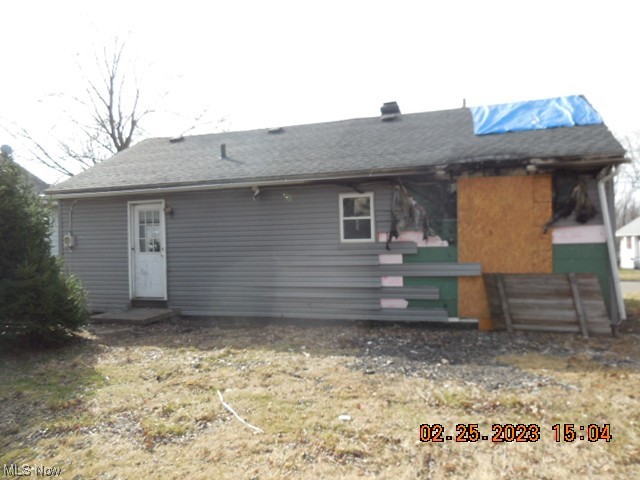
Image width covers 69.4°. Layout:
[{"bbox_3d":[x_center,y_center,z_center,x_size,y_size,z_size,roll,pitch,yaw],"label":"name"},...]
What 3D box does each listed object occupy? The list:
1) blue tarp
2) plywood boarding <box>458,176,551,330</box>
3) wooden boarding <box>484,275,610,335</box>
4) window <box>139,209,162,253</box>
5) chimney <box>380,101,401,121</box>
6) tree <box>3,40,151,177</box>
[{"bbox_3d":[4.319,-2.578,9.489,2.400,0.100,2.100,-1,29,18],"label":"blue tarp"},{"bbox_3d":[3.117,0.218,7.801,1.500,2.560,0.040,-1,0,18],"label":"plywood boarding"},{"bbox_3d":[3.616,1.021,7.453,1.760,0.980,0.090,-4,-17,18],"label":"wooden boarding"},{"bbox_3d":[-3.695,-0.180,10.042,0.570,0.920,0.050,-1,0,18],"label":"window"},{"bbox_3d":[1.725,-3.100,11.151,0.420,0.430,0.420,-1,0,18],"label":"chimney"},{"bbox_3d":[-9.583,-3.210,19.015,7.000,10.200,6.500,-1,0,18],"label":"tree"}]

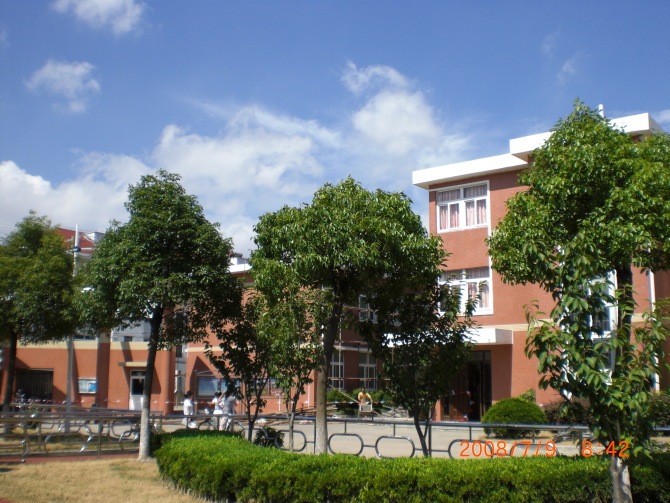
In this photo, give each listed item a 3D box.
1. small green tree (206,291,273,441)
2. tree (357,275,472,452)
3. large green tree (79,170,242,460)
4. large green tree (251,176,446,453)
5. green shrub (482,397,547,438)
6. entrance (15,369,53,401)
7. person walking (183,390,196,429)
[{"bbox_3d":[-2.089,2.707,15.974,1.400,3.703,1.400,0,-11,0],"label":"small green tree"},{"bbox_3d":[1.454,2.262,13.006,1.998,3.496,2.000,0,-11,0],"label":"tree"},{"bbox_3d":[-4.017,1.371,16.832,3.683,6.645,3.500,0,-11,0],"label":"large green tree"},{"bbox_3d":[0.270,1.357,14.597,3.838,5.856,3.700,0,-11,0],"label":"large green tree"},{"bbox_3d":[5.813,5.335,23.725,2.073,1.263,1.950,0,-11,0],"label":"green shrub"},{"bbox_3d":[-17.339,8.086,42.234,2.300,2.707,0.300,4,-11,-20],"label":"entrance"},{"bbox_3d":[-5.007,5.534,25.214,0.420,1.515,0.480,3,-11,-14],"label":"person walking"}]

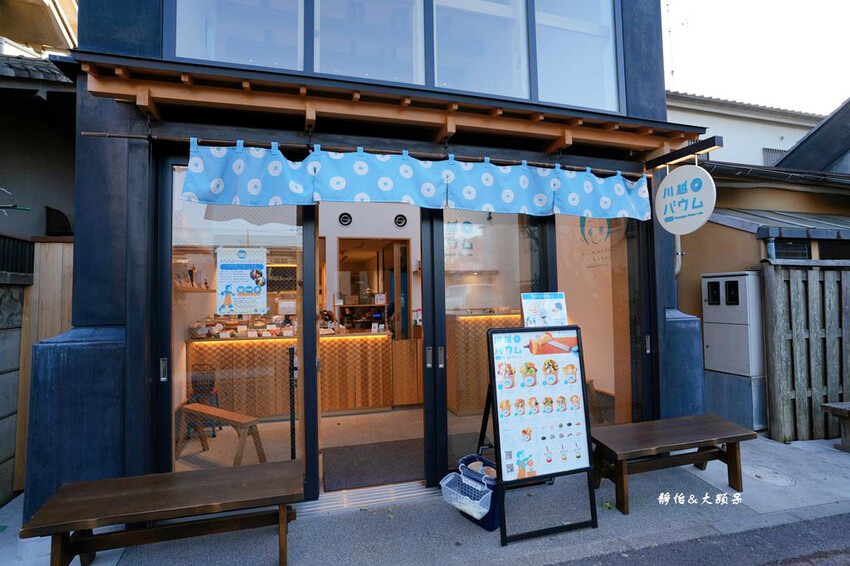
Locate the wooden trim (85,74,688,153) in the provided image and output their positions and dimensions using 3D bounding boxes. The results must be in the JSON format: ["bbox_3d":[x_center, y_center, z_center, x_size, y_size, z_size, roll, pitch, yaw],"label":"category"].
[{"bbox_3d":[0.164,-1.084,2.963,4.200,0.180,0.190,0,-2,-16],"label":"wooden trim"}]

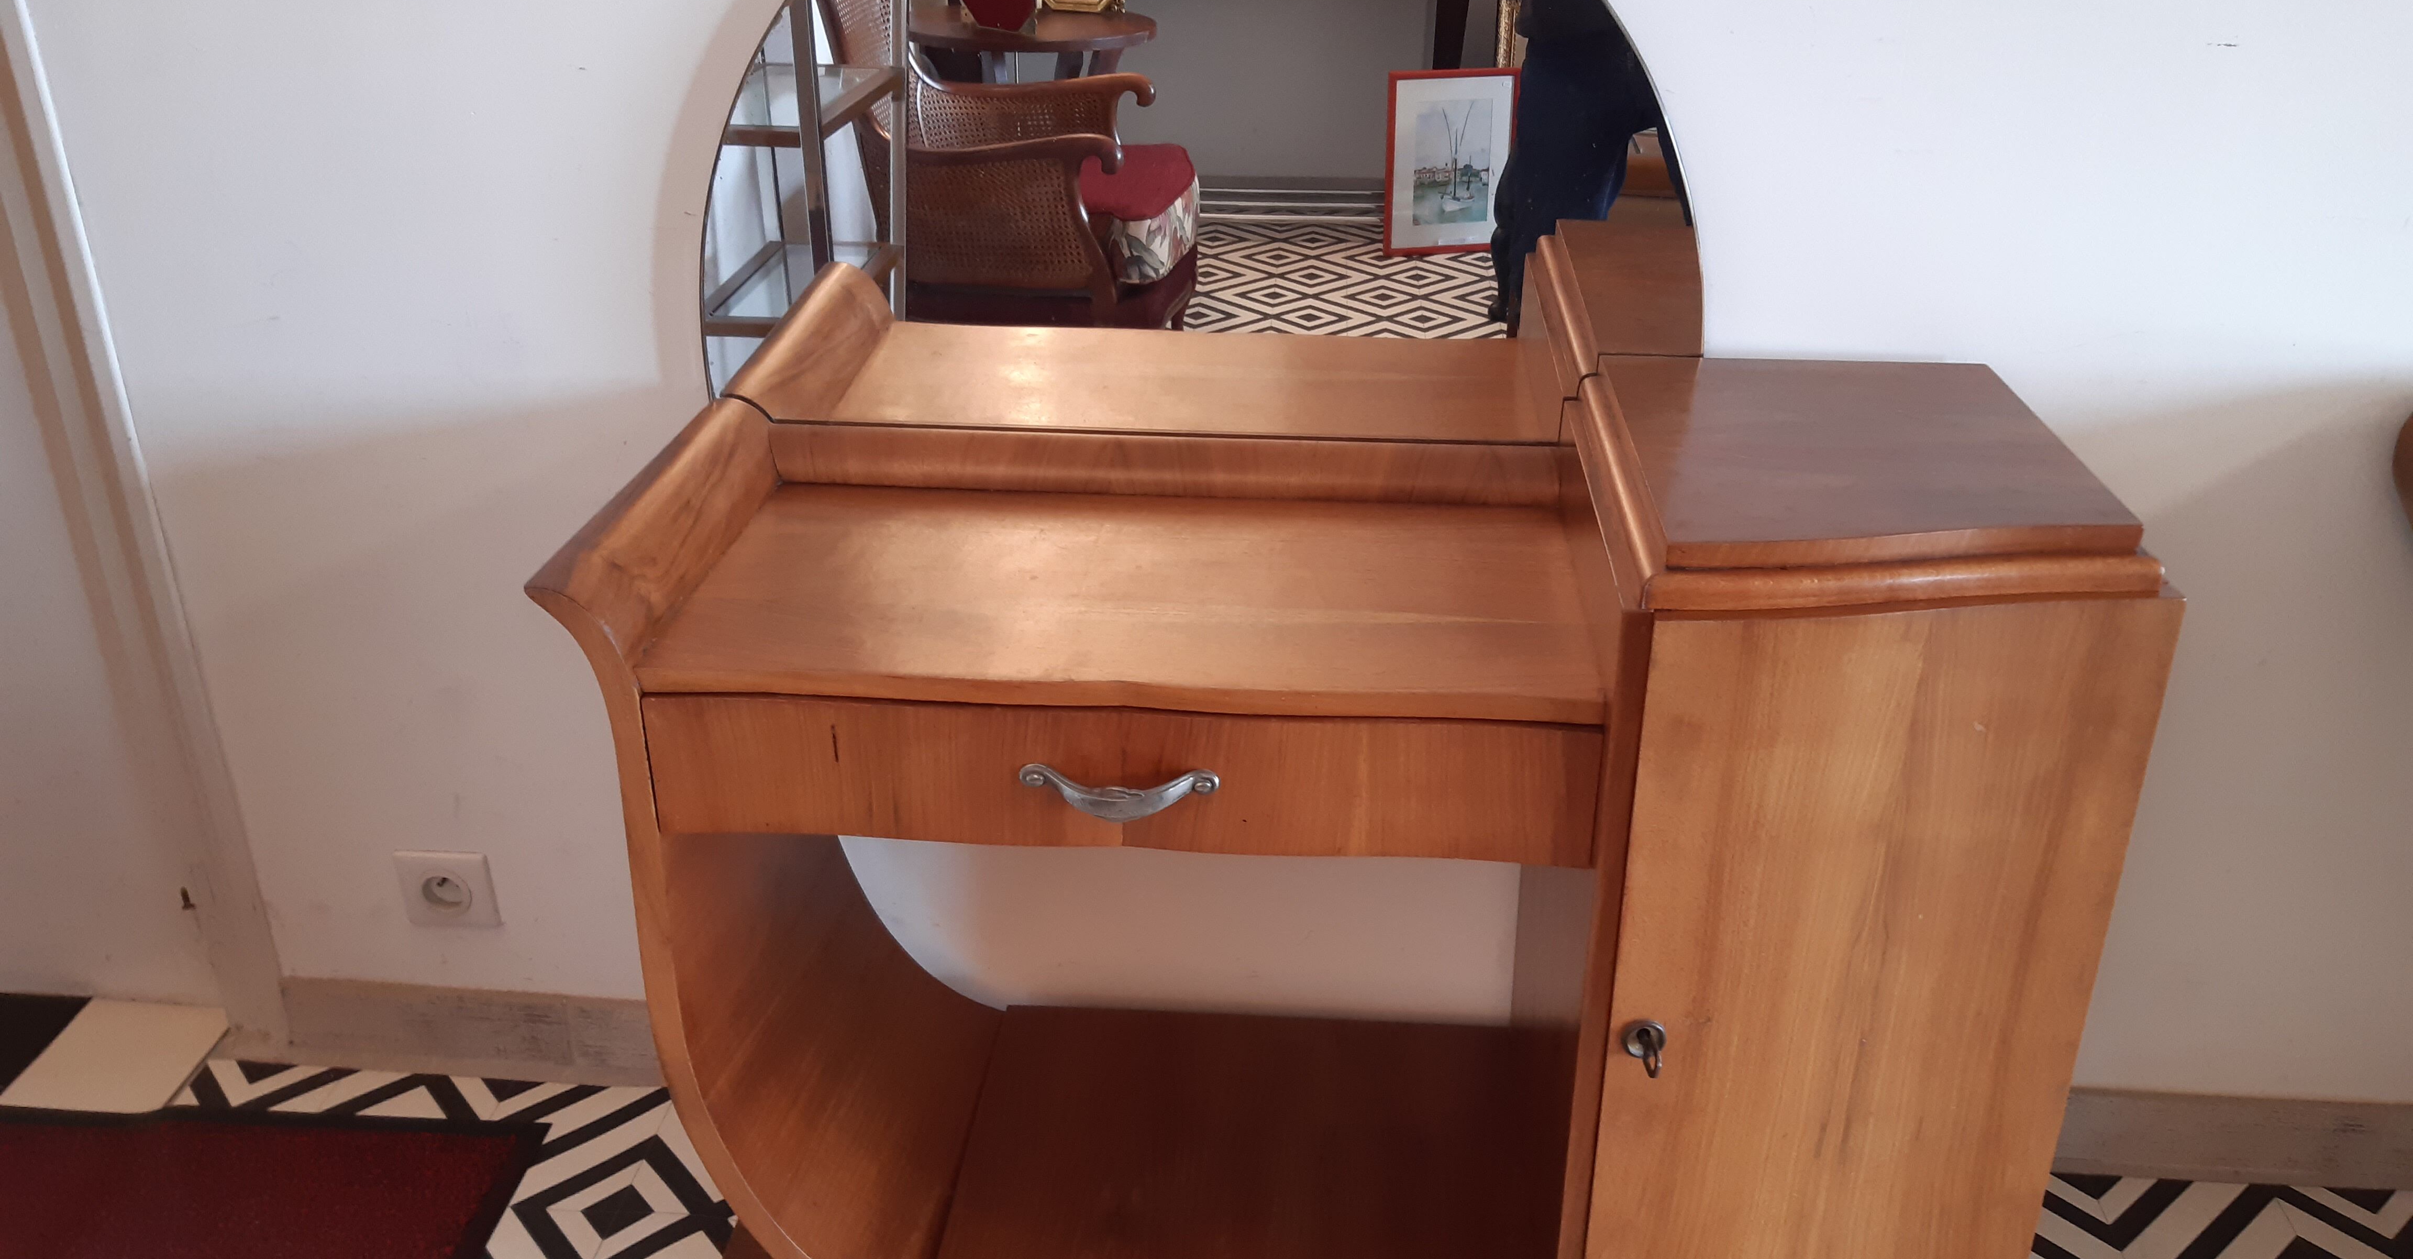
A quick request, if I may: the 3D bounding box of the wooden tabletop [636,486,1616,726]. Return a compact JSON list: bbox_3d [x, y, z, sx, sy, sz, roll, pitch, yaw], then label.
[{"bbox_3d":[-0.051,-0.028,1.487,0.711,0.031,0.371,2,26,4],"label":"wooden tabletop"}]

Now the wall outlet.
[{"bbox_3d":[-0.829,0.285,1.982,0.097,0.088,0.015,2,26,4],"label":"wall outlet"}]

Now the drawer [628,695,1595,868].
[{"bbox_3d":[-0.053,0.040,1.497,0.709,0.123,0.347,2,26,4],"label":"drawer"}]

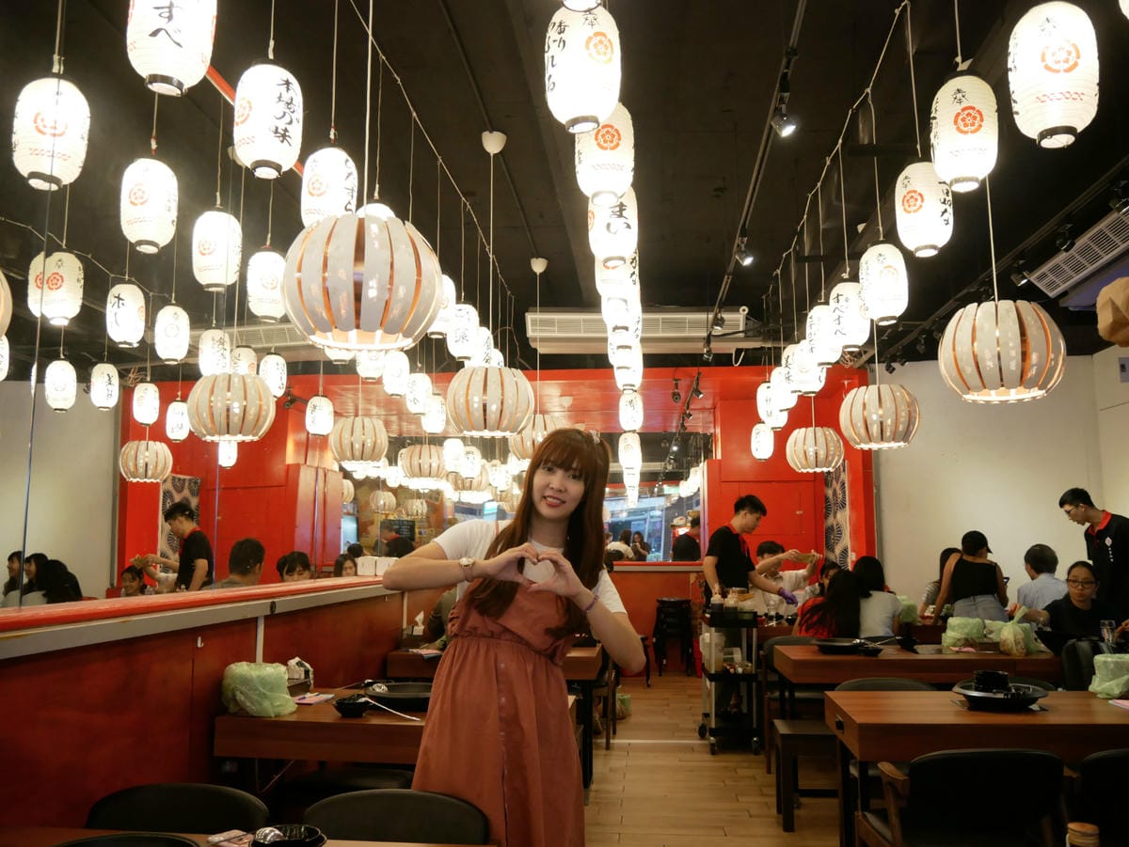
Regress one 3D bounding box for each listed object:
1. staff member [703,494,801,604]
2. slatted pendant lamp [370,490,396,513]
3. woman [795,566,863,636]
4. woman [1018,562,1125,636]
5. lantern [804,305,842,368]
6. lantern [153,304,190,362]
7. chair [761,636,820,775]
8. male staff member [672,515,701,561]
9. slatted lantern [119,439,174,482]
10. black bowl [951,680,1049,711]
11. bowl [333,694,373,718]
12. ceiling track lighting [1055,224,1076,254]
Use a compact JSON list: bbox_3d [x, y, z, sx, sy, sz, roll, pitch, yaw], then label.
[{"bbox_3d":[1.403,1.435,6.900,0.600,1.720,0.500,-6,-10,33],"label":"staff member"},{"bbox_3d":[-3.278,1.405,16.354,0.490,0.380,0.490,1,-8,-11],"label":"slatted pendant lamp"},{"bbox_3d":[1.861,1.615,6.350,0.460,1.190,0.680,0,-8,-3],"label":"woman"},{"bbox_3d":[3.073,1.460,5.400,0.640,1.220,0.700,-1,-8,7],"label":"woman"},{"bbox_3d":[1.650,-0.563,5.782,0.220,0.390,0.220,-2,-8,16],"label":"lantern"},{"bbox_3d":[-2.691,-0.614,6.278,0.220,0.400,0.220,-1,-8,5],"label":"lantern"},{"bbox_3d":[1.458,1.705,5.585,0.520,0.760,0.520,-1,-8,5],"label":"chair"},{"bbox_3d":[1.704,2.078,11.921,0.450,1.710,0.500,4,-9,-26],"label":"male staff member"},{"bbox_3d":[-3.475,0.305,7.600,0.430,0.330,0.430,-1,-8,5],"label":"slatted lantern"},{"bbox_3d":[1.561,0.982,3.270,0.320,0.065,0.320,-1,-8,5],"label":"black bowl"},{"bbox_3d":[-0.740,0.996,3.204,0.143,0.057,0.143,1,-8,-13],"label":"bowl"},{"bbox_3d":[3.120,-1.151,5.700,0.130,0.180,0.110,-1,-8,5],"label":"ceiling track lighting"}]

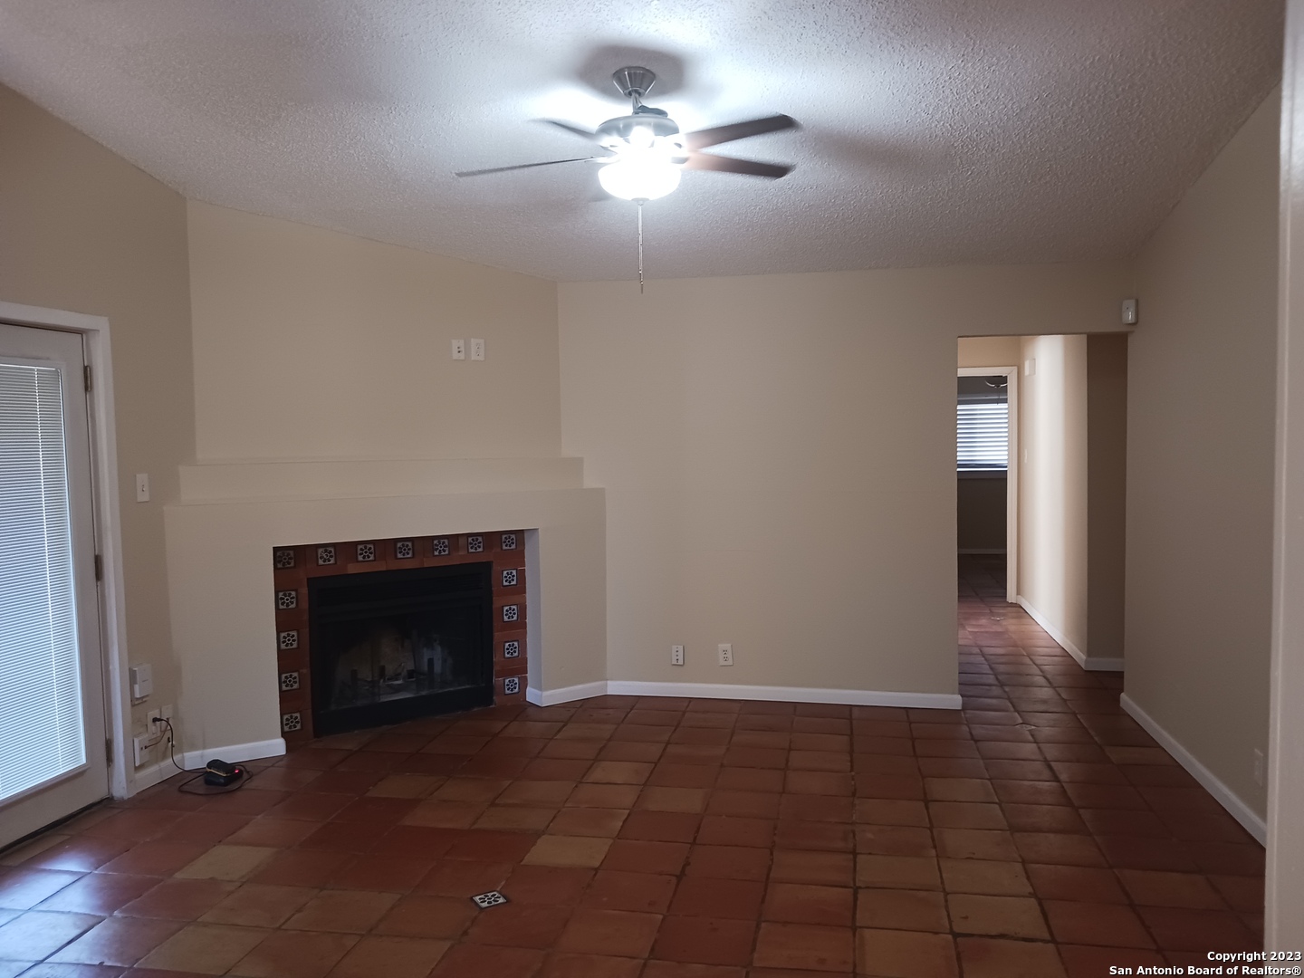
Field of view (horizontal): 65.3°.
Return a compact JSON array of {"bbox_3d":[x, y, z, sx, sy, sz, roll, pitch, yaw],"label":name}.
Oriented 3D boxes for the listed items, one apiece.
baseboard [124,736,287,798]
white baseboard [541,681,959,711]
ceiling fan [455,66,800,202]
[{"bbox_3d":[-2.113,1.288,4.815,0.165,0.085,0.737,2,4,41],"label":"baseboard"},{"bbox_3d":[0.493,1.201,5.808,2.478,0.085,0.314,0,3,11],"label":"white baseboard"},{"bbox_3d":[-0.086,-1.267,3.646,1.280,0.465,1.280,0,3,11],"label":"ceiling fan"}]

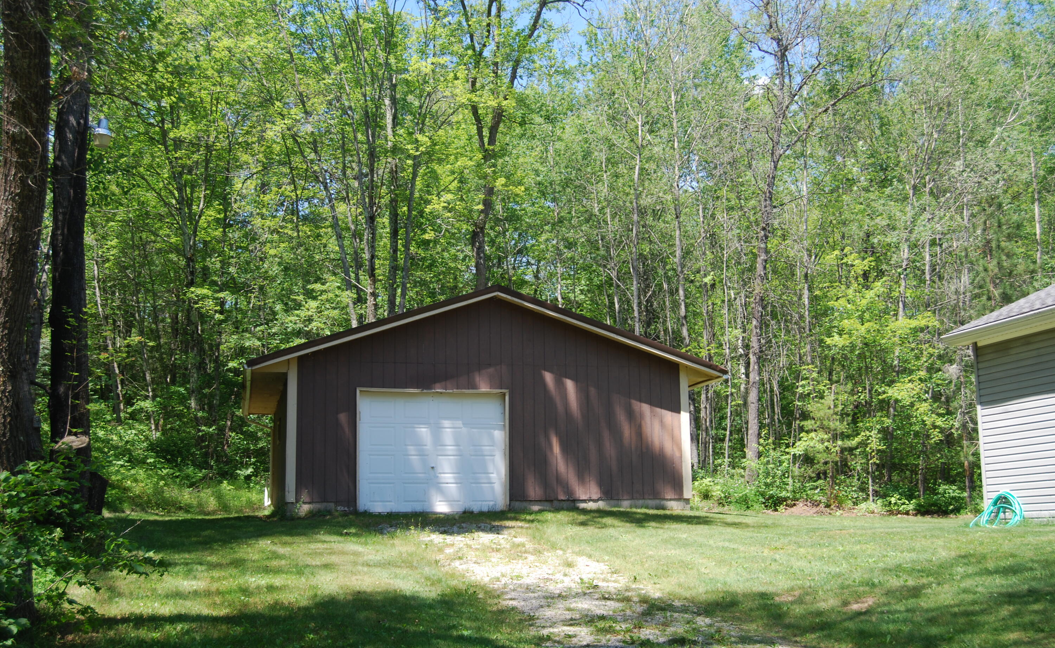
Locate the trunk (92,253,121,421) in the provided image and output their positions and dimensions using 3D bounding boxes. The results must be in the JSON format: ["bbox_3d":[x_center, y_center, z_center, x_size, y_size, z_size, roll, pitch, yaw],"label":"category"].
[{"bbox_3d":[-11.789,0.339,32.078,0.220,4.882,0.220,-12,-10,-2],"label":"trunk"}]

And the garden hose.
[{"bbox_3d":[6.461,2.546,15.750,0.720,0.530,0.400,-9,-13,39],"label":"garden hose"}]

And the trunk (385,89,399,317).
[{"bbox_3d":[-3.866,-1.913,32.126,0.260,9.925,0.260,-2,-10,0],"label":"trunk"}]

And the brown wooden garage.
[{"bbox_3d":[-1.482,2.014,24.073,8.750,4.070,8.000,2,-10,-14],"label":"brown wooden garage"}]

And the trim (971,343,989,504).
[{"bbox_3d":[6.749,1.501,16.933,0.090,2.480,0.100,2,-11,-16],"label":"trim"}]

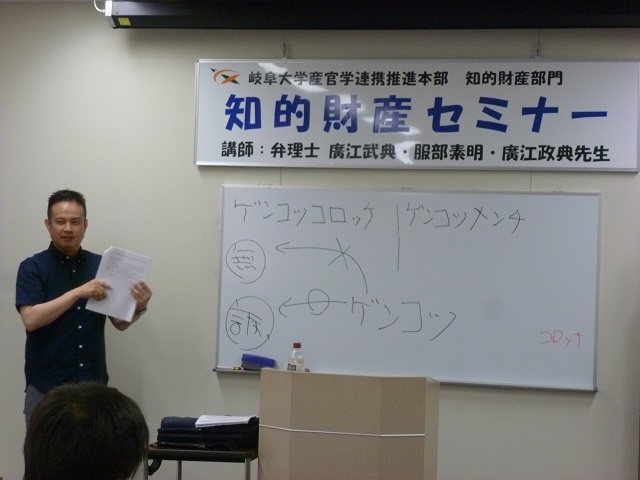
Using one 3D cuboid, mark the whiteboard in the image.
[{"bbox_3d":[0.390,0.213,6.600,1.810,0.910,0.060,2,0,13],"label":"whiteboard"}]

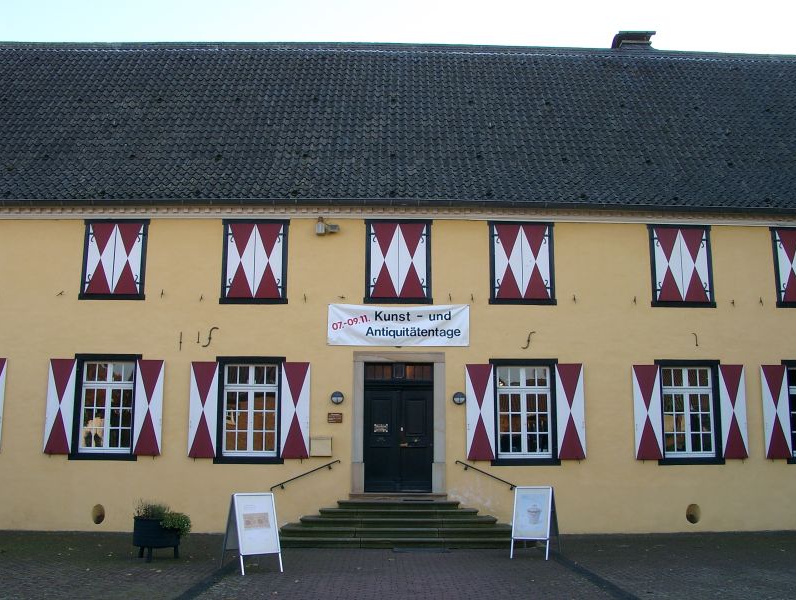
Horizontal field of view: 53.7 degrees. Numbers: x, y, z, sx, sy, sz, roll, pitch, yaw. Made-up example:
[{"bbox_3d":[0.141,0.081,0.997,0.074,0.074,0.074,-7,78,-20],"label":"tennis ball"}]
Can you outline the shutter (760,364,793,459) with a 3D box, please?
[{"bbox_3d":[8.280,2.450,17.206,0.563,2.025,0.060,1,-9,-1],"label":"shutter"}]

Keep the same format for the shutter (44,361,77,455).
[{"bbox_3d":[-7.278,2.302,16.991,0.566,2.010,0.060,1,-9,-1],"label":"shutter"}]

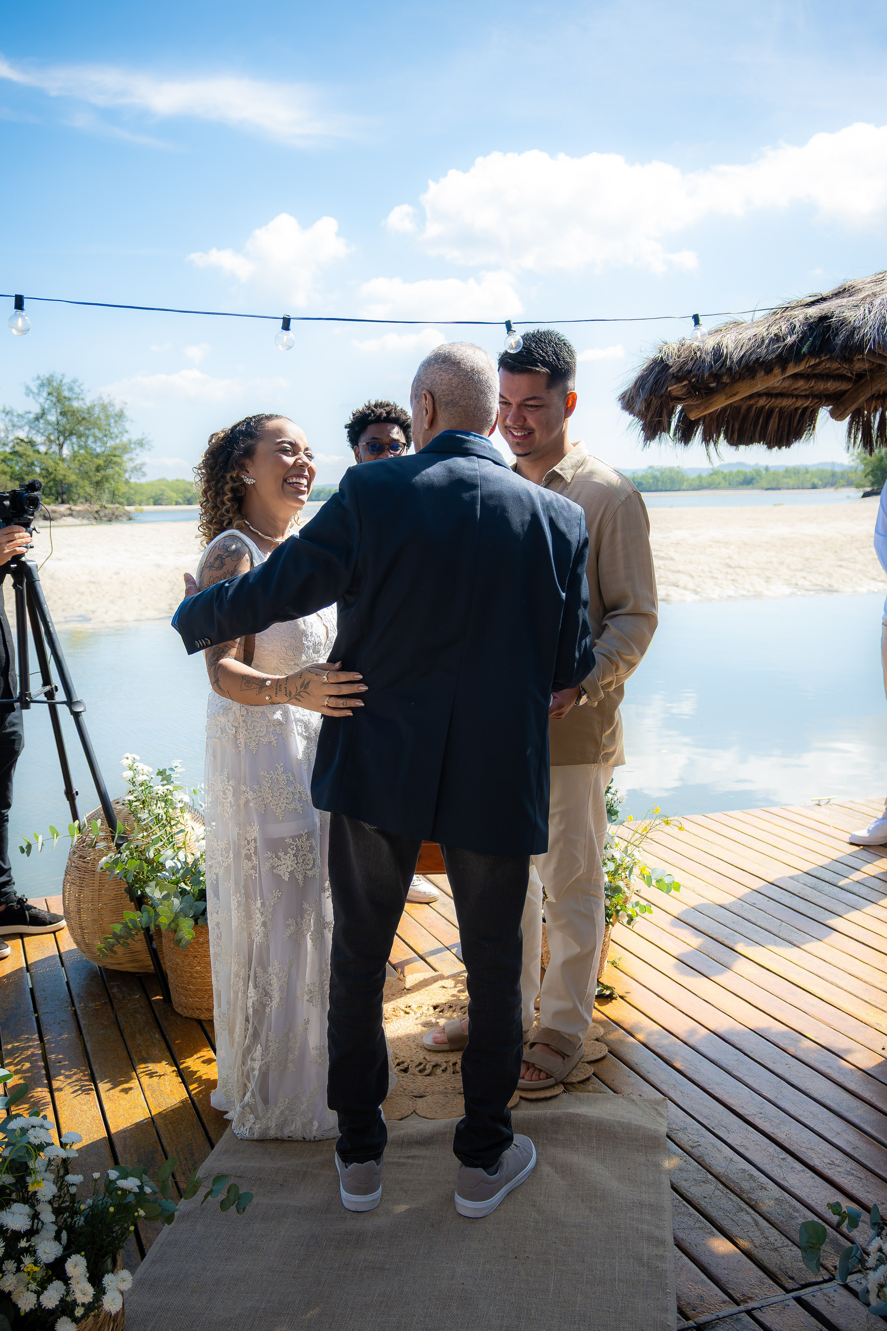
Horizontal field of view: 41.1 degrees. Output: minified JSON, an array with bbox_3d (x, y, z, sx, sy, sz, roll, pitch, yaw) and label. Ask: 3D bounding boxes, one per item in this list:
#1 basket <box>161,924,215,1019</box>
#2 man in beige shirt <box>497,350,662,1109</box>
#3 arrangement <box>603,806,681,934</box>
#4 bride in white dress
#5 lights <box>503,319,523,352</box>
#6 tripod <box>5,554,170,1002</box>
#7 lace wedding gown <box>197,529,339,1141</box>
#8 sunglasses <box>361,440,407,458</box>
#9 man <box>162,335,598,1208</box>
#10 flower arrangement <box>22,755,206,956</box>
[{"bbox_3d":[-0.646,0.840,3.403,0.310,0.260,0.310,-1,9,0],"label":"basket"},{"bbox_3d":[0.227,0.138,2.833,0.420,1.790,0.560,-8,11,-41],"label":"man in beige shirt"},{"bbox_3d":[0.456,0.527,3.366,0.450,0.430,0.420,-1,9,0],"label":"arrangement"},{"bbox_3d":[-0.356,0.247,2.747,0.480,1.620,0.470,4,10,28],"label":"bride in white dress"},{"bbox_3d":[0.151,-0.709,2.540,0.040,0.072,0.040,-12,8,2],"label":"lights"},{"bbox_3d":[-1.195,0.295,3.622,0.800,1.290,0.880,5,10,32],"label":"tripod"},{"bbox_3d":[-0.354,0.363,2.785,0.460,1.380,0.460,4,10,28],"label":"lace wedding gown"},{"bbox_3d":[-0.199,-0.728,3.970,0.148,0.052,0.140,-2,9,-8],"label":"sunglasses"},{"bbox_3d":[-0.136,0.231,2.462,0.840,1.730,0.500,-1,9,-3],"label":"man"},{"bbox_3d":[-0.841,0.532,3.356,0.640,0.560,0.480,-2,9,-6],"label":"flower arrangement"}]

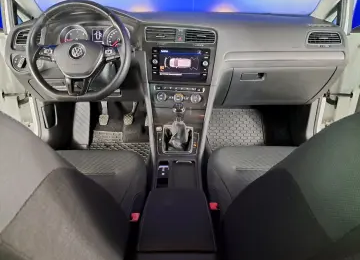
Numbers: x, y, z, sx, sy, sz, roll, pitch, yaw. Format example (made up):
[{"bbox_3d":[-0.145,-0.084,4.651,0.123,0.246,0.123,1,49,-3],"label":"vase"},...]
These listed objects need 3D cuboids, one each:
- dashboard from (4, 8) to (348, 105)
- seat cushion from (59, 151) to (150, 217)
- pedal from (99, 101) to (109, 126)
[{"bbox_3d":[-0.005,-0.372,1.315,1.410,0.380,0.520,0,30,0],"label":"dashboard"},{"bbox_3d":[-0.360,0.246,0.864,0.520,0.190,0.500,0,30,0],"label":"seat cushion"},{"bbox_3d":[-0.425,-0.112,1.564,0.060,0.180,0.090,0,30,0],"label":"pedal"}]

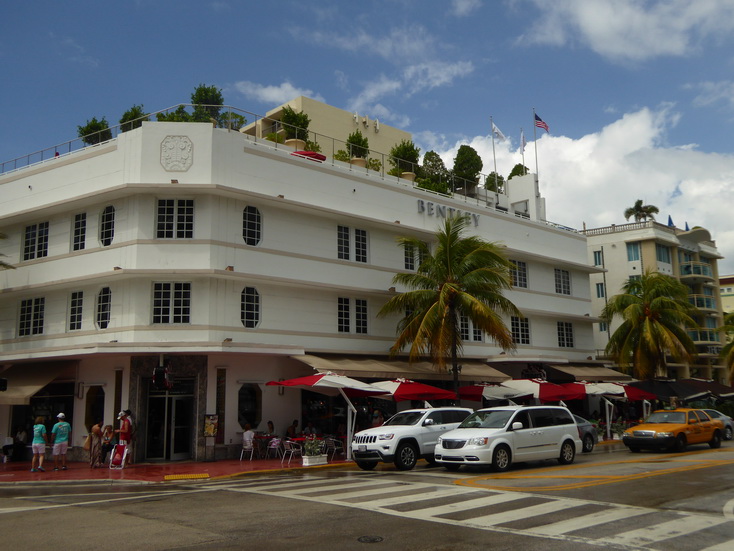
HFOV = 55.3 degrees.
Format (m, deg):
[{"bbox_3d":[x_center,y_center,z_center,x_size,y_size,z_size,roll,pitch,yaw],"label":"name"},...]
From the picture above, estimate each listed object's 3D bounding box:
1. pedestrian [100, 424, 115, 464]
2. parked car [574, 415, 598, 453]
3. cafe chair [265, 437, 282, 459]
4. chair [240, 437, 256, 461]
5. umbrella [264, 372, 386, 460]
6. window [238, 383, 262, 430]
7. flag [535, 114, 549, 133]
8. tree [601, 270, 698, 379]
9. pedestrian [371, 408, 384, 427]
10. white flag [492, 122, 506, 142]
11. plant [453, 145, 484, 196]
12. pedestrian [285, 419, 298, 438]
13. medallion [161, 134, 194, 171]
[{"bbox_3d":[-8.615,5.653,23.345,0.480,1.220,0.650,-5,-11,20],"label":"pedestrian"},{"bbox_3d":[6.625,5.808,25.817,4.720,1.460,1.830,8,-14,-41],"label":"parked car"},{"bbox_3d":[-3.391,6.314,25.606,0.560,0.790,0.580,8,-14,-41],"label":"cafe chair"},{"bbox_3d":[-3.941,5.823,23.621,0.520,0.800,0.530,-8,-13,33],"label":"chair"},{"bbox_3d":[-1.361,4.814,23.998,3.050,2.820,3.200,8,-14,-41],"label":"umbrella"},{"bbox_3d":[-4.132,4.640,24.682,1.020,1.612,0.130,8,-14,-42],"label":"window"},{"bbox_3d":[10.032,-8.716,40.173,0.900,1.110,0.300,-5,-11,20],"label":"flag"},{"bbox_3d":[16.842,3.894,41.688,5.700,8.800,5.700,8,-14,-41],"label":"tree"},{"bbox_3d":[0.402,5.573,24.894,0.500,1.620,0.350,-8,-13,34],"label":"pedestrian"},{"bbox_3d":[7.931,-8.559,41.900,0.950,1.150,0.300,-4,-11,18],"label":"white flag"},{"bbox_3d":[5.171,-5.340,36.018,1.450,2.945,1.450,-1,-10,0],"label":"plant"},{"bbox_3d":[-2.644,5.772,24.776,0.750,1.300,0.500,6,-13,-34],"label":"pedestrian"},{"bbox_3d":[-6.717,-4.320,24.746,1.130,1.340,0.080,0,-11,-5],"label":"medallion"}]

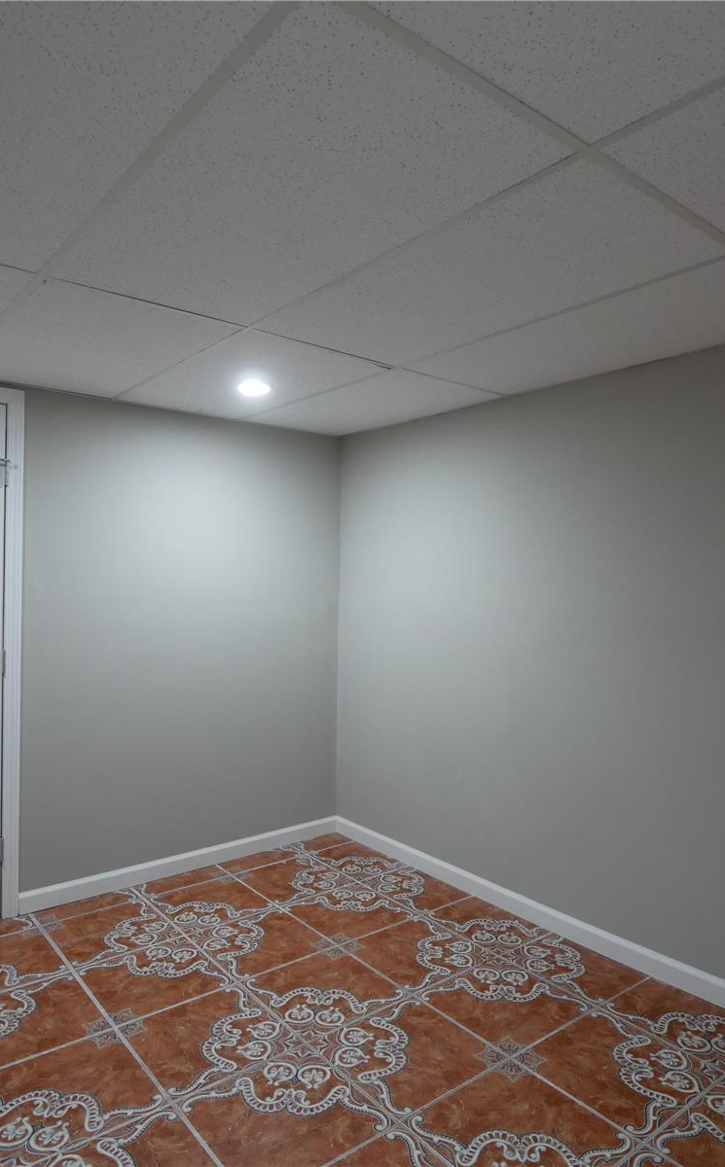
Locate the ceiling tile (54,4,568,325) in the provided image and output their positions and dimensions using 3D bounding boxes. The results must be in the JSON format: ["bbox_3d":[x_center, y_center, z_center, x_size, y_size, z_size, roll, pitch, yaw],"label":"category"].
[{"bbox_3d":[-0.209,-0.805,1.603,0.602,0.018,1.217,0,0,-39],"label":"ceiling tile"}]

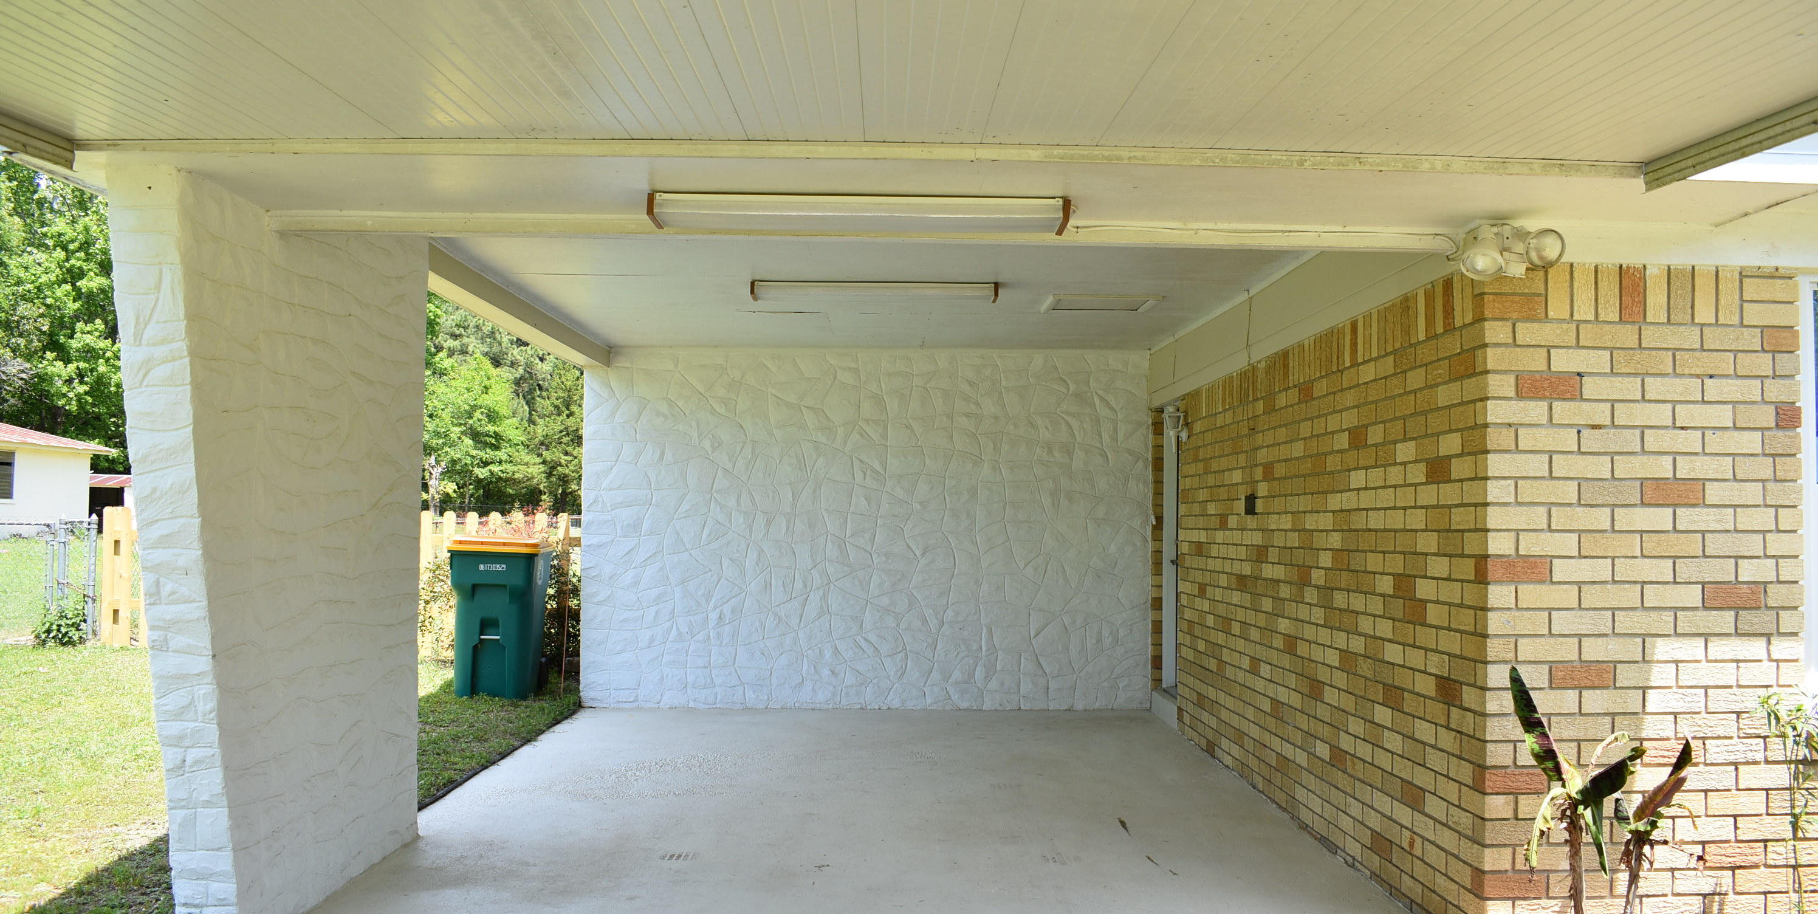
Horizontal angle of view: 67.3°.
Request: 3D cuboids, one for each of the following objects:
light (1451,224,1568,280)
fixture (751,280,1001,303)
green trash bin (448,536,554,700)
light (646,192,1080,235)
[{"bbox_3d":[1.816,-0.621,4.130,0.330,0.160,0.190,1,-3,-1],"label":"light"},{"bbox_3d":[-0.173,-0.845,7.050,1.260,0.073,0.200,1,-3,-1],"label":"fixture"},{"bbox_3d":[-3.100,1.225,10.400,0.680,1.160,0.790,1,-3,-8],"label":"green trash bin"},{"bbox_3d":[-0.150,-0.744,4.190,1.260,0.073,0.210,1,-3,-1],"label":"light"}]

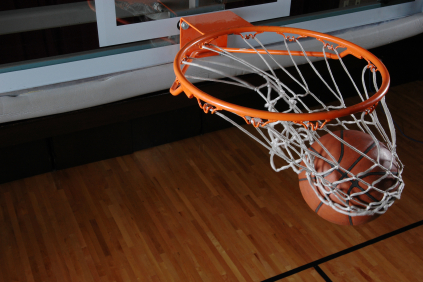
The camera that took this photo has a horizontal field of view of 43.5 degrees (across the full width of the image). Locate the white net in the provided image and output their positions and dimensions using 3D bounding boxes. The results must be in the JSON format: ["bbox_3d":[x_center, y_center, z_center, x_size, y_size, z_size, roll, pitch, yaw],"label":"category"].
[{"bbox_3d":[0.180,-0.017,1.313,0.500,0.353,0.495,1,32,-1],"label":"white net"}]

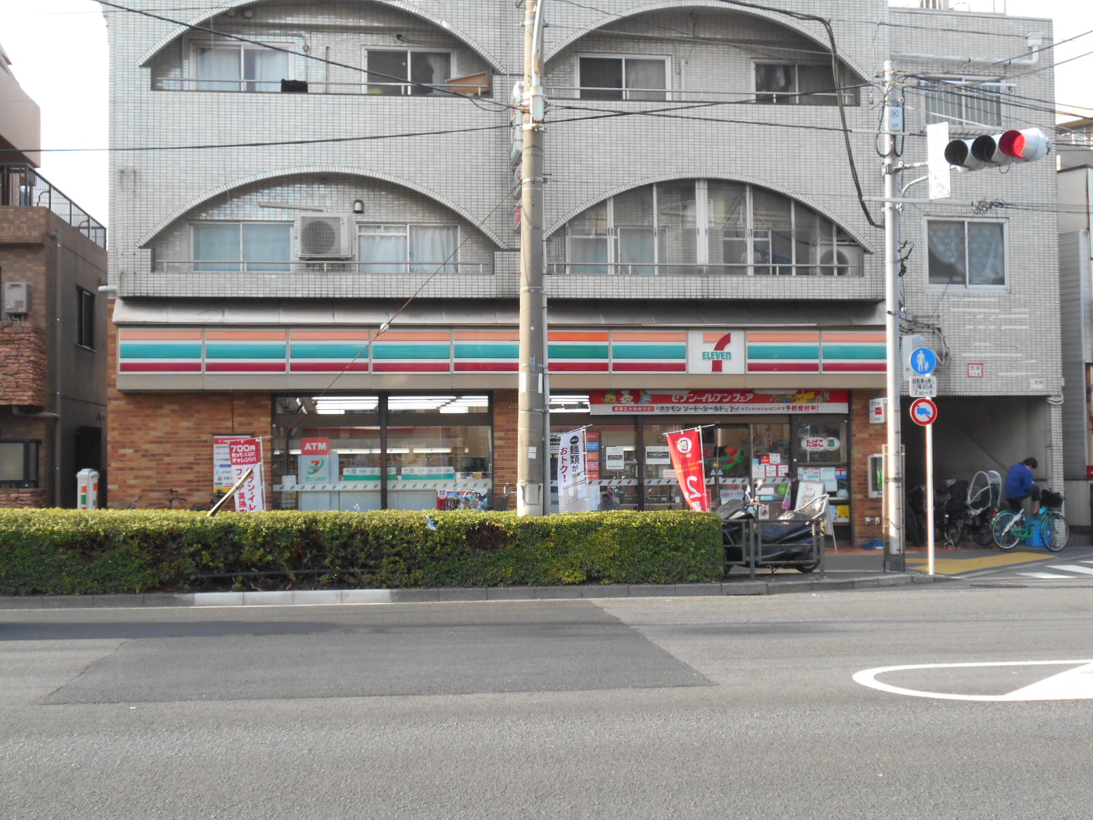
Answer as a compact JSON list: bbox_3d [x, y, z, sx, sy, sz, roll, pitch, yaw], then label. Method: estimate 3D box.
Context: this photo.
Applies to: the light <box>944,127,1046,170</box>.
[{"bbox_3d":[5.815,-3.394,18.048,0.500,0.390,1.260,1,-3,-40],"label":"light"}]

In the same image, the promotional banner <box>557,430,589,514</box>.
[{"bbox_3d":[0.403,1.118,20.266,0.520,1.750,0.150,-1,-2,3],"label":"promotional banner"}]

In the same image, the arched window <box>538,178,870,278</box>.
[{"bbox_3d":[2.629,-3.010,23.198,5.420,1.600,0.350,0,-2,-7],"label":"arched window"}]

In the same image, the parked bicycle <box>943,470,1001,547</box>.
[{"bbox_3d":[7.698,1.774,25.228,1.600,1.400,0.600,2,-3,-44],"label":"parked bicycle"}]

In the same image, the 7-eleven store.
[{"bbox_3d":[-0.789,0.591,24.408,12.660,3.750,5.000,0,-2,-7],"label":"7-eleven store"}]

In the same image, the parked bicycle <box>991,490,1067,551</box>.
[{"bbox_3d":[8.400,1.913,24.121,1.800,1.080,0.550,0,-2,-22],"label":"parked bicycle"}]

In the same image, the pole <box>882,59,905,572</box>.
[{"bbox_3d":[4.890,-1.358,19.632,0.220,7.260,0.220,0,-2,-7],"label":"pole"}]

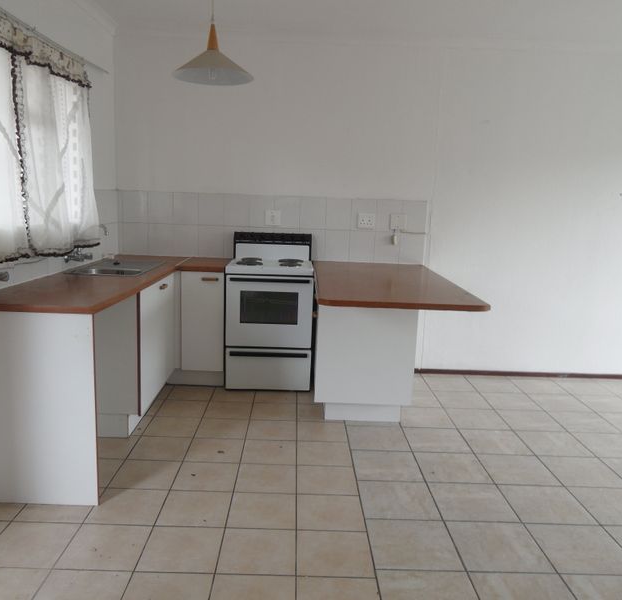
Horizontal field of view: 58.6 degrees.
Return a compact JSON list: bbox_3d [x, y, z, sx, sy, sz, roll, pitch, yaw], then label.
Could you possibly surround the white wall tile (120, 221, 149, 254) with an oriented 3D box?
[{"bbox_3d":[-1.426,-0.493,4.489,0.210,0.250,0.010,2,9,-1],"label":"white wall tile"}]

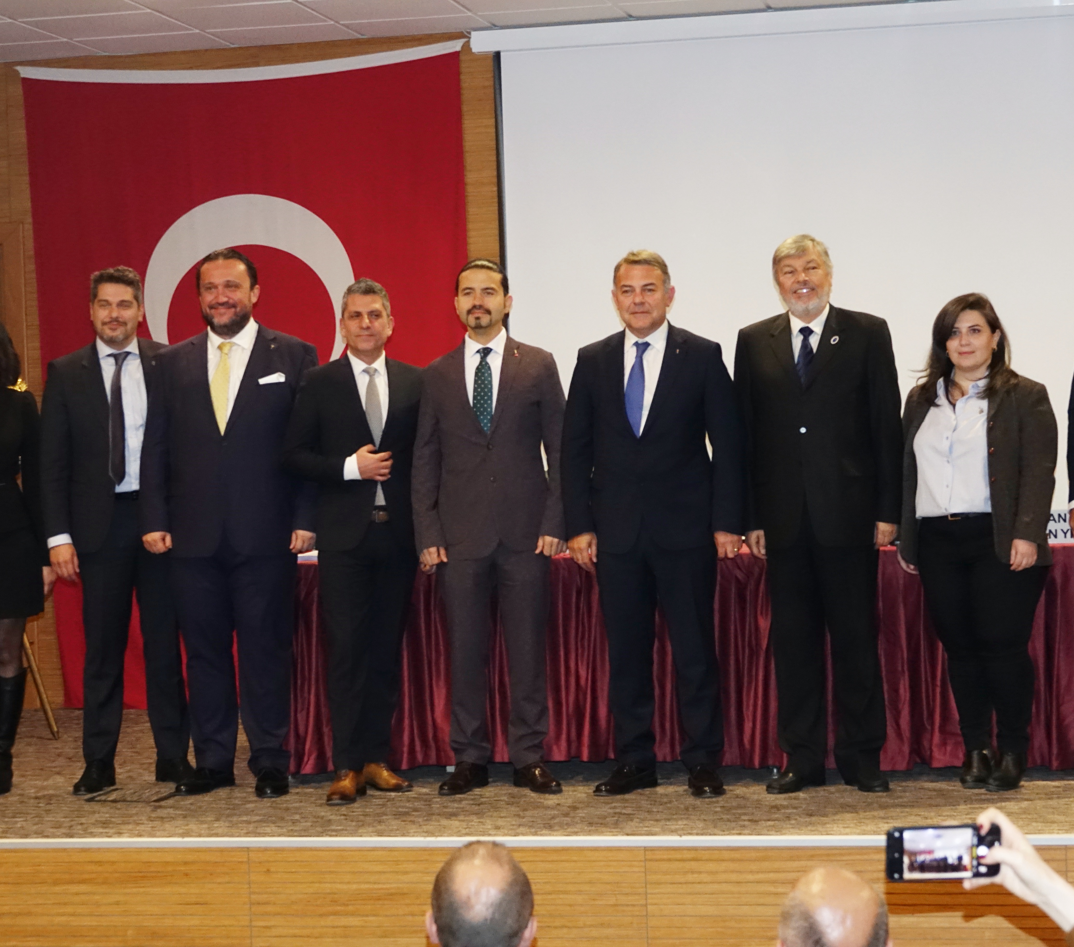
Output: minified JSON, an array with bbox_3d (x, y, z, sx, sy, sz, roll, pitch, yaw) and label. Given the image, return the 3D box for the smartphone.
[{"bbox_3d":[0.545,0.509,3.450,0.153,0.074,0.009,-3,6,-3],"label":"smartphone"}]

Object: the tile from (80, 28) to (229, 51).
[{"bbox_3d":[-1.682,-1.890,11.195,0.598,0.025,0.437,-2,1,12],"label":"tile"}]

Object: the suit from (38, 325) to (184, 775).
[{"bbox_3d":[-1.476,0.279,9.080,0.540,1.520,0.330,-2,1,0],"label":"suit"}]

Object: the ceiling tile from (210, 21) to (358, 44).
[{"bbox_3d":[-1.097,-1.907,11.073,0.598,0.025,0.437,-2,1,12],"label":"ceiling tile"}]

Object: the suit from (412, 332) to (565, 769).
[{"bbox_3d":[-0.164,0.261,8.709,0.510,1.478,0.330,-2,1,3],"label":"suit"}]

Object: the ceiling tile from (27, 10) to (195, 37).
[{"bbox_3d":[-1.787,-1.875,10.689,0.598,0.025,0.598,-2,1,12],"label":"ceiling tile"}]

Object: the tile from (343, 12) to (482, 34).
[{"bbox_3d":[-0.520,-1.934,11.038,0.600,0.018,0.451,-2,1,11],"label":"tile"}]

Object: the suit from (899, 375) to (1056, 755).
[{"bbox_3d":[1.449,0.301,8.420,0.510,1.240,0.320,-1,1,22],"label":"suit"}]

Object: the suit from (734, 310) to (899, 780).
[{"bbox_3d":[0.924,0.231,8.460,0.550,1.560,0.340,-2,1,13],"label":"suit"}]

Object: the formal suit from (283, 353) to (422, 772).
[{"bbox_3d":[-0.614,0.299,8.680,0.510,1.410,0.330,-2,1,-9],"label":"formal suit"}]

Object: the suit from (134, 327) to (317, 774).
[{"bbox_3d":[-1.071,0.258,8.875,0.600,1.568,0.370,-2,1,2],"label":"suit"}]

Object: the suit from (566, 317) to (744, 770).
[{"bbox_3d":[0.381,0.239,8.539,0.585,1.482,0.340,-2,1,8],"label":"suit"}]

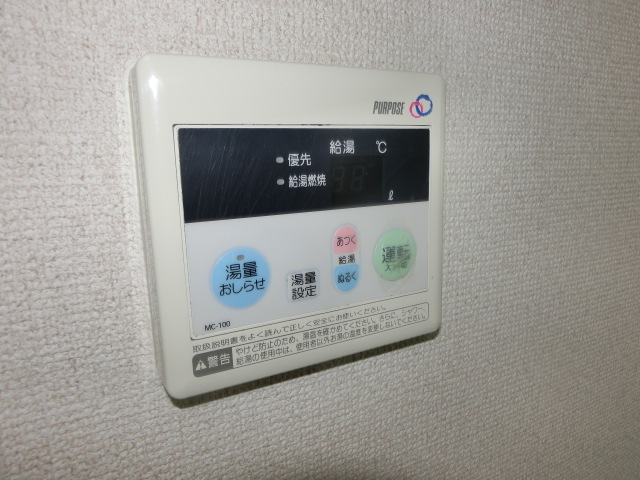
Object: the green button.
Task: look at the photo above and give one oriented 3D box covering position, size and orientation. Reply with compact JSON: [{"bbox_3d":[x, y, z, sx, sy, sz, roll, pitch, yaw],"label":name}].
[{"bbox_3d":[0.034,0.006,0.206,0.024,0.024,0.003,-7,11,-27],"label":"green button"}]

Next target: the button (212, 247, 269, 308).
[{"bbox_3d":[-0.029,0.014,0.173,0.024,0.024,0.003,-7,11,-27],"label":"button"}]

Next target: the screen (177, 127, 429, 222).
[{"bbox_3d":[0.001,-0.028,0.184,0.110,0.032,0.004,-7,11,-27],"label":"screen"}]

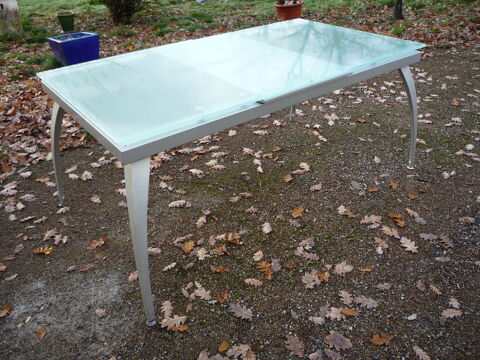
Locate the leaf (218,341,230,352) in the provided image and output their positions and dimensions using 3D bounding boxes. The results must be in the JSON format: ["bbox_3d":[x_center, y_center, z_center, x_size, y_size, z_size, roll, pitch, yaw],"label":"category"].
[{"bbox_3d":[-0.063,0.628,1.569,0.039,0.016,0.044,-1,32,-1],"label":"leaf"}]

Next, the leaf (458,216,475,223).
[{"bbox_3d":[1.193,0.206,2.197,0.082,0.016,0.044,2,33,5],"label":"leaf"}]

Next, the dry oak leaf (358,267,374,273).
[{"bbox_3d":[0.581,0.409,1.905,0.068,0.020,0.035,0,32,1],"label":"dry oak leaf"}]

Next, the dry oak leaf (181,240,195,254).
[{"bbox_3d":[-0.258,0.333,2.063,0.056,0.020,0.088,7,33,12],"label":"dry oak leaf"}]

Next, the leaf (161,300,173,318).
[{"bbox_3d":[-0.305,0.536,1.722,0.045,0.016,0.093,-4,33,-5],"label":"leaf"}]

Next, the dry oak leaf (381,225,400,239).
[{"bbox_3d":[0.771,0.266,2.138,0.058,0.018,0.115,-16,35,-22],"label":"dry oak leaf"}]

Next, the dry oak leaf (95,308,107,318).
[{"bbox_3d":[-0.558,0.533,1.681,0.053,0.015,0.032,12,35,20],"label":"dry oak leaf"}]

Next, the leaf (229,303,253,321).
[{"bbox_3d":[0.003,0.526,1.669,0.114,0.018,0.058,19,38,29],"label":"leaf"}]

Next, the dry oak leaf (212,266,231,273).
[{"bbox_3d":[-0.087,0.409,1.914,0.088,0.016,0.034,4,33,8],"label":"dry oak leaf"}]

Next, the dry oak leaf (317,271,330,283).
[{"bbox_3d":[0.378,0.436,1.876,0.052,0.020,0.060,-7,32,-10],"label":"dry oak leaf"}]

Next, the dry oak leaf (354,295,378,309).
[{"bbox_3d":[0.530,0.511,1.745,0.096,0.020,0.060,12,34,19],"label":"dry oak leaf"}]

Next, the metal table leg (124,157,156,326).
[{"bbox_3d":[-0.361,0.235,1.568,0.085,0.690,0.220,3,33,6],"label":"metal table leg"}]

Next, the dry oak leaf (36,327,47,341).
[{"bbox_3d":[-0.784,0.607,1.644,0.034,0.018,0.062,-16,35,-22],"label":"dry oak leaf"}]

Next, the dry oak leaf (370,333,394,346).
[{"bbox_3d":[0.543,0.611,1.593,0.088,0.018,0.050,-7,32,-10],"label":"dry oak leaf"}]

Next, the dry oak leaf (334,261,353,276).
[{"bbox_3d":[0.459,0.392,1.863,0.095,0.020,0.064,-19,37,-26],"label":"dry oak leaf"}]

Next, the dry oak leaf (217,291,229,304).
[{"bbox_3d":[-0.073,0.499,1.772,0.046,0.016,0.063,-7,33,-9],"label":"dry oak leaf"}]

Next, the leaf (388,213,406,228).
[{"bbox_3d":[0.841,0.209,2.201,0.065,0.035,0.104,-12,34,-17],"label":"leaf"}]

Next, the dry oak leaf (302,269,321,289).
[{"bbox_3d":[0.321,0.440,1.857,0.073,0.025,0.115,12,35,20],"label":"dry oak leaf"}]

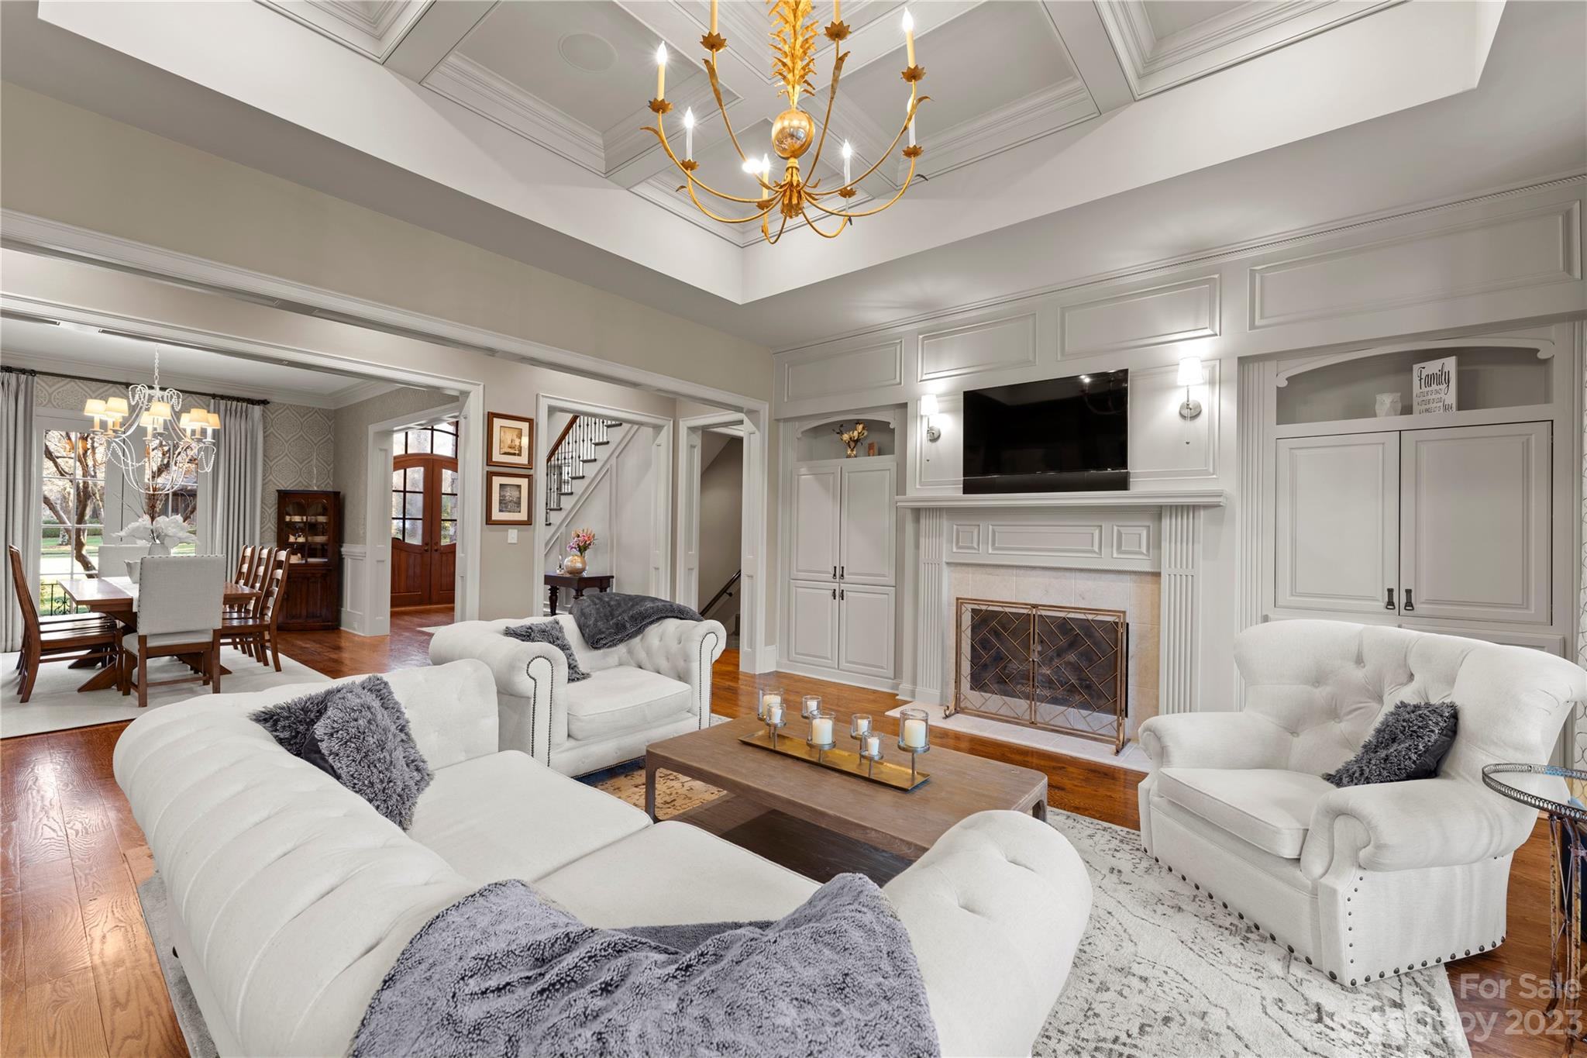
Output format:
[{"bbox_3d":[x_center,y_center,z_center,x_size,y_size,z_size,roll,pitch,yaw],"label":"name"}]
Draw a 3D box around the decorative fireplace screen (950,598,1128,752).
[{"bbox_3d":[1.598,0.917,4.114,1.100,0.830,0.300,1,0,38],"label":"decorative fireplace screen"}]

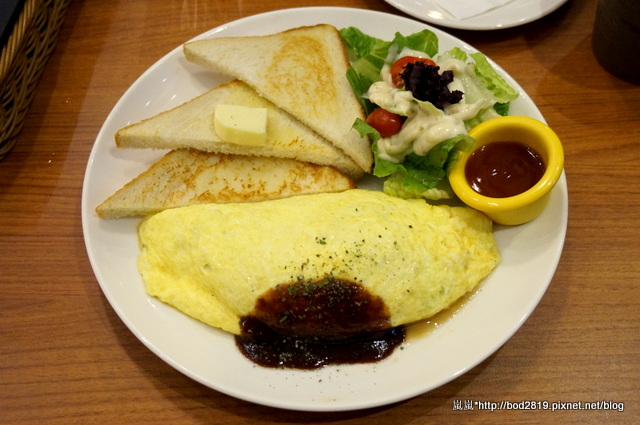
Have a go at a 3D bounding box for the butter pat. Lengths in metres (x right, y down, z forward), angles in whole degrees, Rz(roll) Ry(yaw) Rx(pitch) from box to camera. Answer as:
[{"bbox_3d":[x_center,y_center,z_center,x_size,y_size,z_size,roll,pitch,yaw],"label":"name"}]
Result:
[{"bbox_3d":[-0.048,-0.052,0.428,0.031,0.011,0.021,6,50,4],"label":"butter pat"}]

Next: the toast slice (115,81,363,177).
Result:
[{"bbox_3d":[-0.045,-0.061,0.452,0.153,0.017,0.071,8,50,6],"label":"toast slice"}]

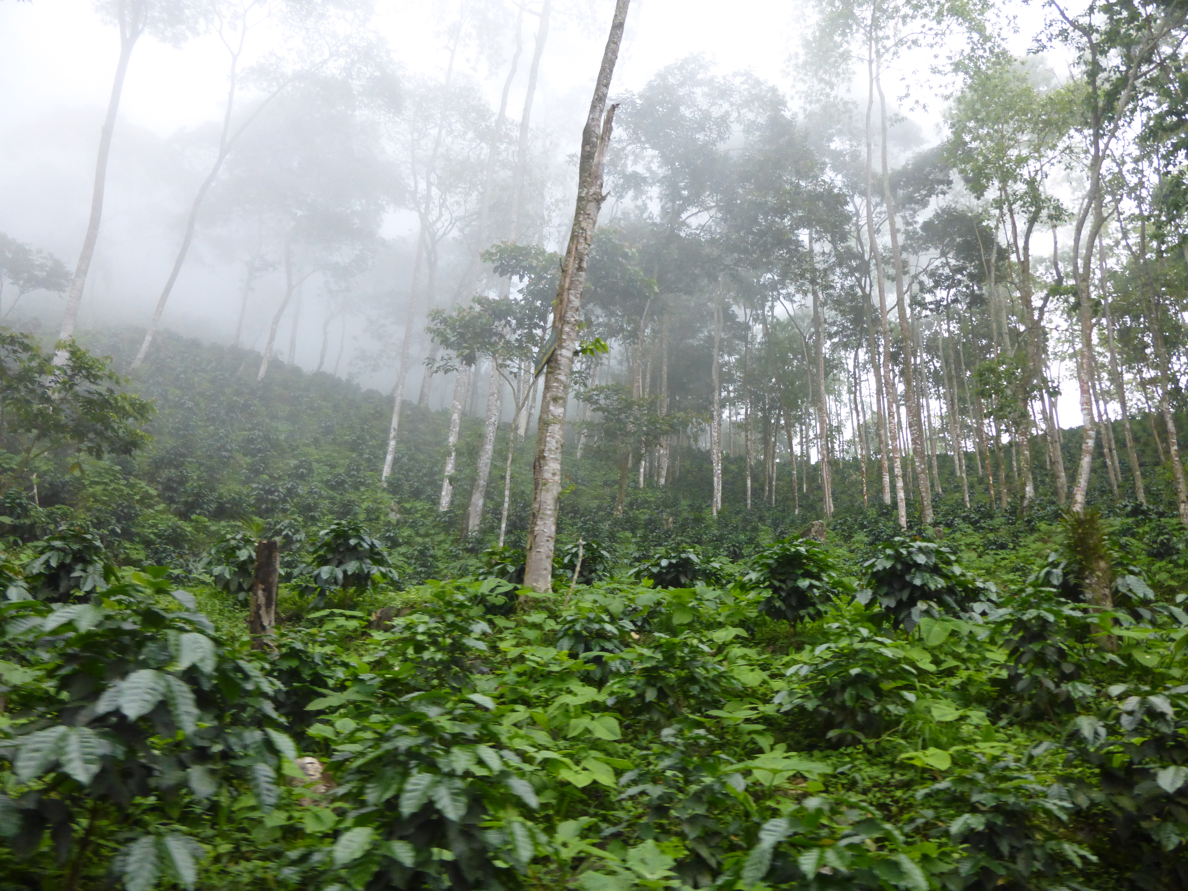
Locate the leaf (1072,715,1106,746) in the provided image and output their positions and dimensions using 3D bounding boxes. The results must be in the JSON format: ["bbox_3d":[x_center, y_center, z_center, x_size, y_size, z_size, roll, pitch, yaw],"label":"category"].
[{"bbox_3d":[1.774,1.022,3.200,0.100,0.125,0.035,-8,-41,11],"label":"leaf"}]

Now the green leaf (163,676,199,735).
[{"bbox_3d":[-1.040,0.654,2.250,0.089,0.150,0.070,1,-10,0],"label":"green leaf"}]

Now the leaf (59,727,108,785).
[{"bbox_3d":[-1.201,0.730,2.100,0.100,0.150,0.035,-3,-39,-41],"label":"leaf"}]

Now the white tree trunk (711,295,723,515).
[{"bbox_3d":[3.535,-1.237,25.548,0.280,6.444,0.280,2,-10,0],"label":"white tree trunk"}]

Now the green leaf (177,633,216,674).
[{"bbox_3d":[-1.024,0.536,2.300,0.085,0.120,0.035,-10,-40,-45],"label":"green leaf"}]

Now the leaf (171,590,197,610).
[{"bbox_3d":[-1.194,0.449,2.600,0.076,0.057,0.080,1,-10,0],"label":"leaf"}]

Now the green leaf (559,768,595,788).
[{"bbox_3d":[-0.058,1.119,3.000,0.110,0.030,0.110,-1,18,-7],"label":"green leaf"}]

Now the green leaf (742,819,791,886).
[{"bbox_3d":[0.403,0.957,2.100,0.114,0.160,0.090,1,-10,0],"label":"green leaf"}]

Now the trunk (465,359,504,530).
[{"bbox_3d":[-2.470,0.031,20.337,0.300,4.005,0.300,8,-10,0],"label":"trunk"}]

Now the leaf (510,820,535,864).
[{"bbox_3d":[-0.203,1.110,2.500,0.060,0.135,0.030,-5,-35,-22],"label":"leaf"}]

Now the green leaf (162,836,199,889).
[{"bbox_3d":[-0.996,1.002,2.150,0.094,0.132,0.070,1,-10,0],"label":"green leaf"}]

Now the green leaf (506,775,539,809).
[{"bbox_3d":[-0.210,1.011,2.600,0.135,0.030,0.055,35,34,28],"label":"green leaf"}]

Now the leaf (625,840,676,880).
[{"bbox_3d":[0.165,1.208,2.600,0.149,0.119,0.110,1,-10,0],"label":"leaf"}]

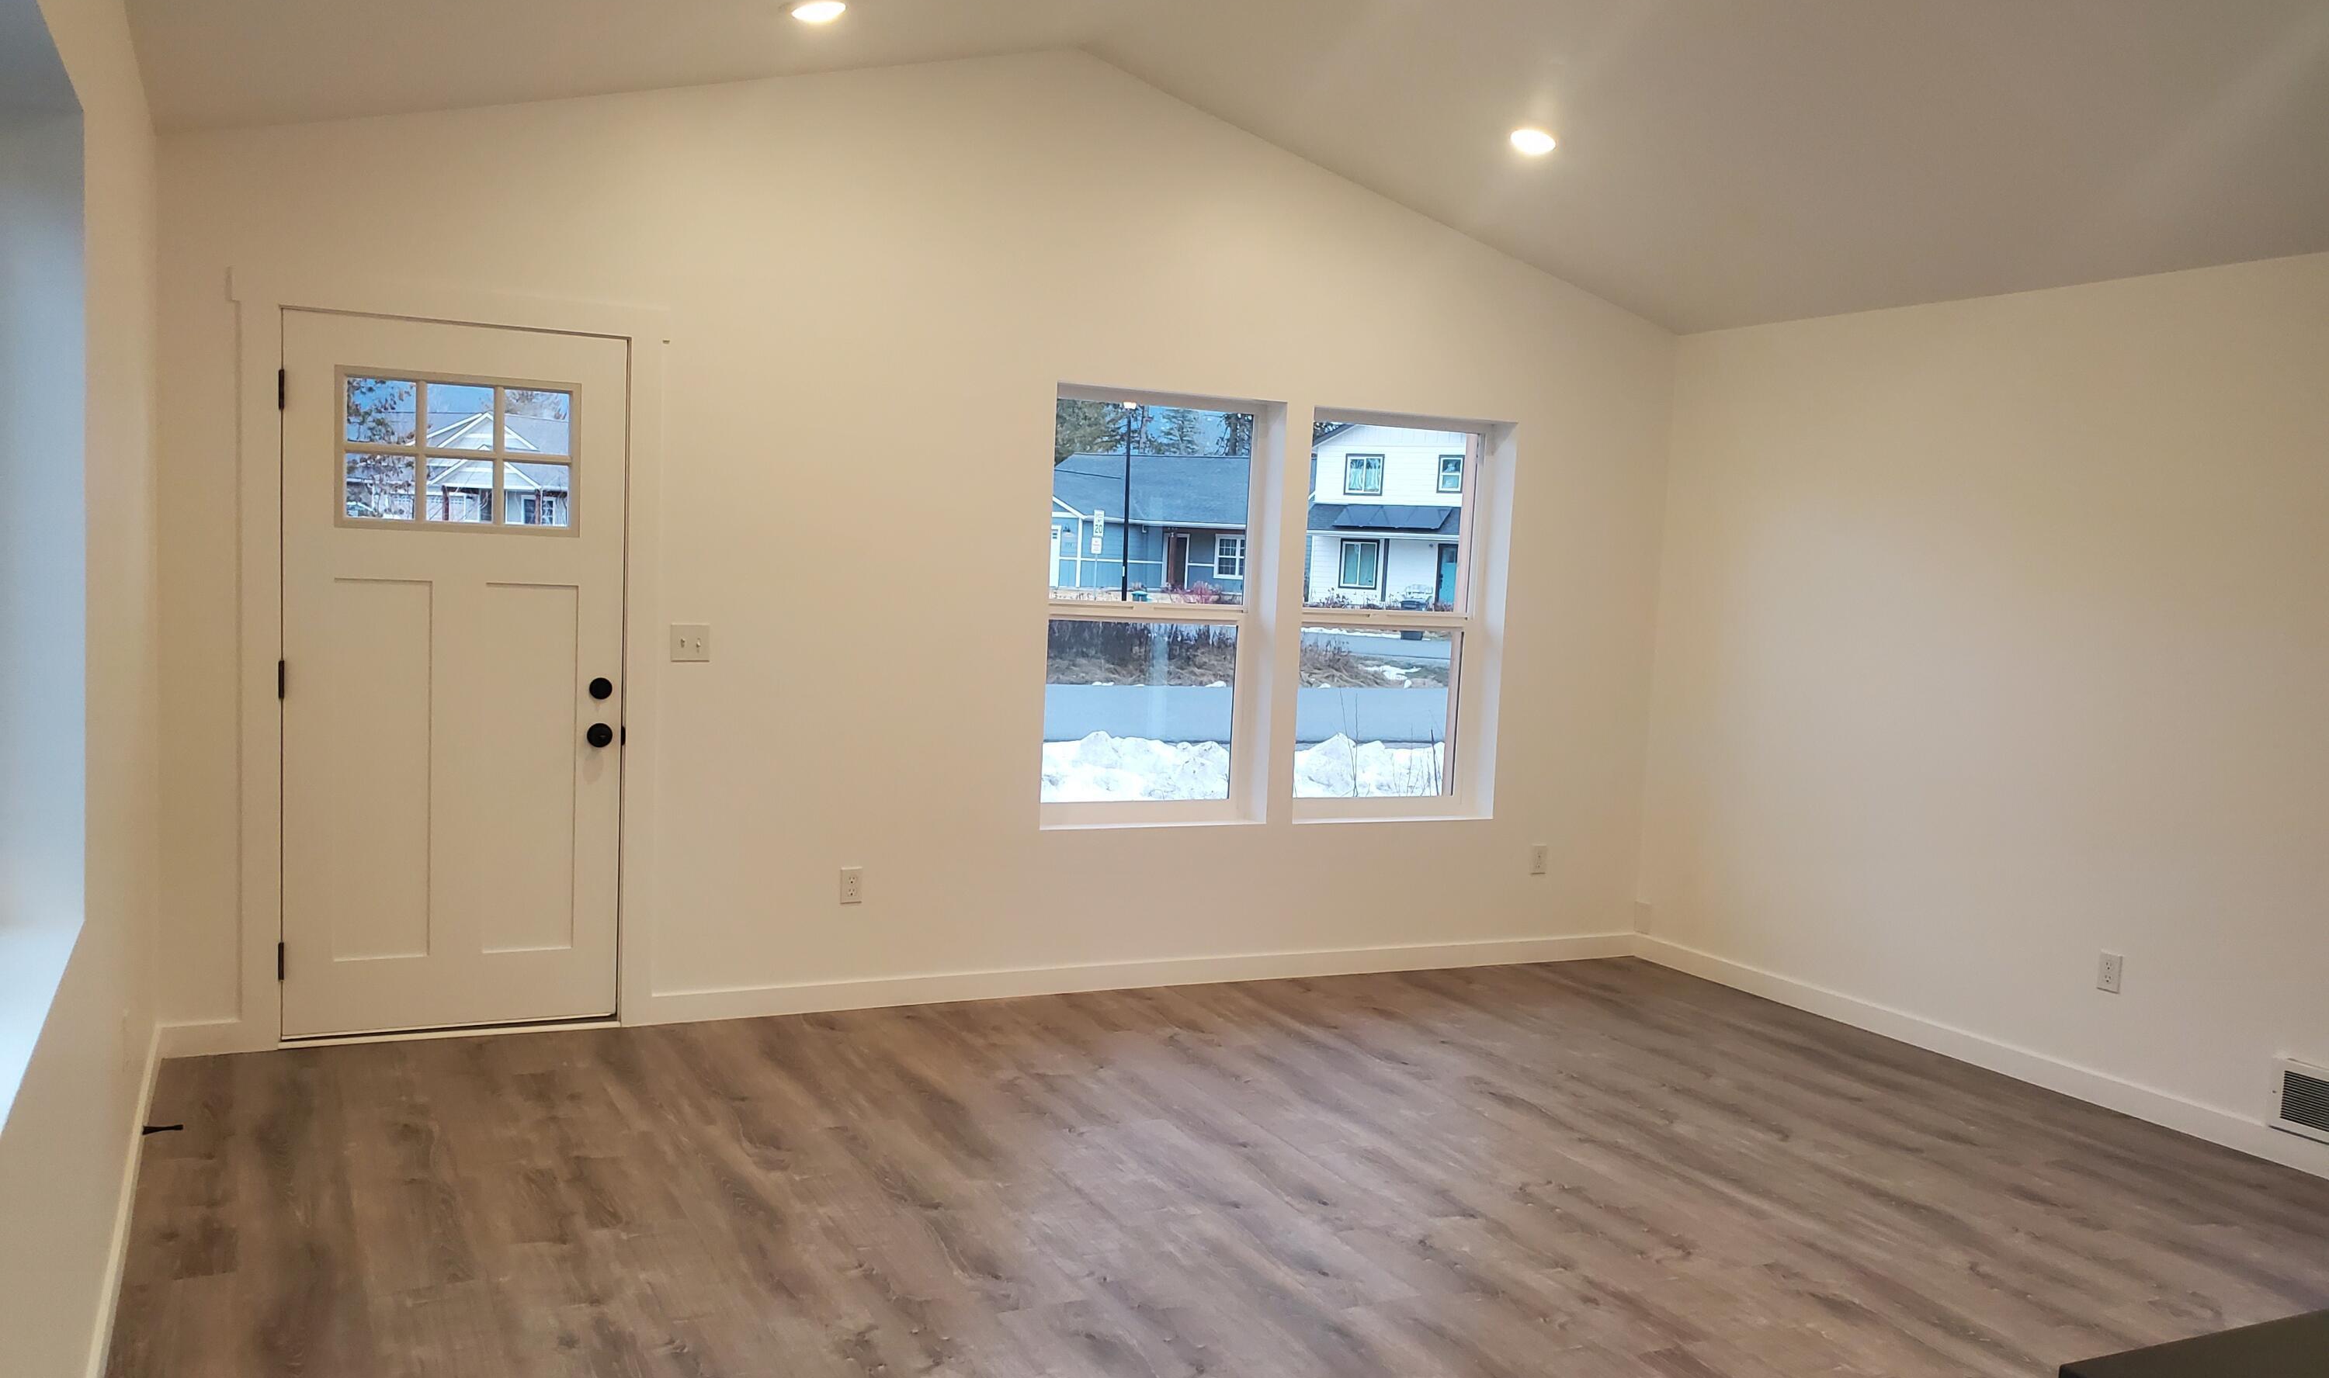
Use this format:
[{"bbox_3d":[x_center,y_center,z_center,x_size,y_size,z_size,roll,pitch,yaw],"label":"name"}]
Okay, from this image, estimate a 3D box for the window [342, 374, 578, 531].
[{"bbox_3d":[-2.005,-0.670,4.994,0.630,0.420,0.035,1,5,-27],"label":"window"}]

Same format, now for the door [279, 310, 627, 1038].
[{"bbox_3d":[-2.029,-0.023,5.053,0.910,2.030,0.060,1,5,-27],"label":"door"}]

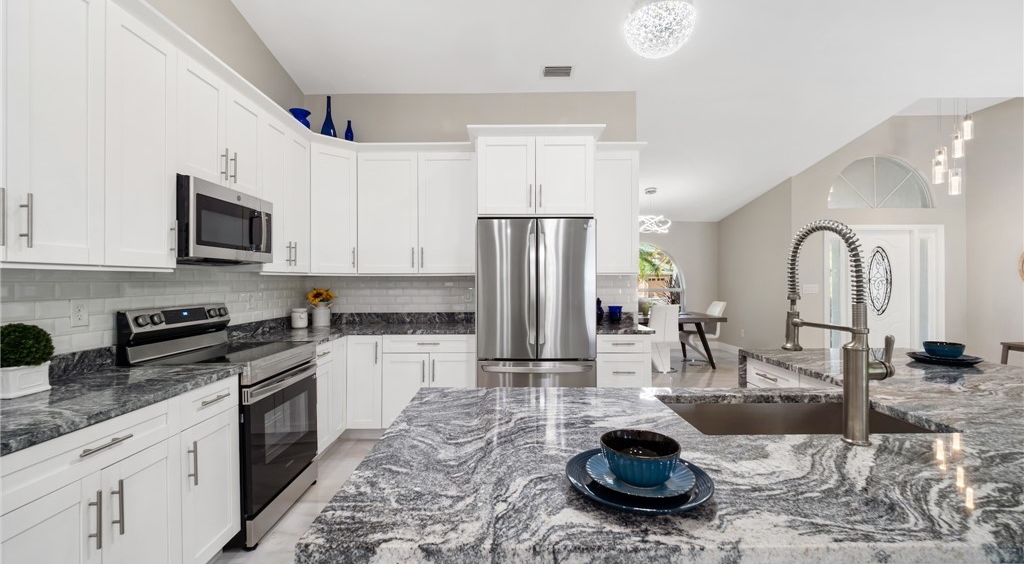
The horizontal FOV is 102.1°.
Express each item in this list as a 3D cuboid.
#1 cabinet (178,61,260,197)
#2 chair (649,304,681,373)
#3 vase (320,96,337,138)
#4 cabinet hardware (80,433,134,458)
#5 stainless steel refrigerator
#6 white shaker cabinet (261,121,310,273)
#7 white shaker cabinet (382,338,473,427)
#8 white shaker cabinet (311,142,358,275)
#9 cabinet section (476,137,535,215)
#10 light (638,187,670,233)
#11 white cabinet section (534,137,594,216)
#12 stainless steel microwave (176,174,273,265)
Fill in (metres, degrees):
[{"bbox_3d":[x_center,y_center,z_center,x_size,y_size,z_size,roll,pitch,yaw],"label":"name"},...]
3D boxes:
[{"bbox_3d":[-1.848,-0.857,2.440,0.315,0.637,0.732,0,0,-1],"label":"cabinet"},{"bbox_3d":[2.127,0.815,6.112,0.444,0.978,0.625,0,0,0],"label":"chair"},{"bbox_3d":[-1.667,-1.470,3.756,0.146,0.422,0.146,0,0,-1],"label":"vase"},{"bbox_3d":[-1.315,0.532,1.353,0.036,0.013,0.178,0,0,0],"label":"cabinet hardware"},{"bbox_3d":[0.189,0.413,3.540,0.917,1.799,0.847,0,0,0],"label":"stainless steel refrigerator"},{"bbox_3d":[-1.855,-0.620,3.137,0.315,1.117,0.660,0,0,-1],"label":"white shaker cabinet"},{"bbox_3d":[-0.665,0.834,3.677,0.761,0.817,0.635,0,0,0],"label":"white shaker cabinet"},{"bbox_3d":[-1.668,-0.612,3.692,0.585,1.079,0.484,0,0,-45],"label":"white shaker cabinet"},{"bbox_3d":[-0.045,-0.835,3.570,0.460,0.620,0.620,0,0,0],"label":"cabinet section"},{"bbox_3d":[2.232,-1.164,6.680,0.660,0.745,0.660,0,0,-1],"label":"light"},{"bbox_3d":[0.417,-0.835,3.570,0.460,0.620,0.620,0,0,0],"label":"white cabinet section"},{"bbox_3d":[-1.803,-0.323,2.438,0.400,0.415,0.754,0,0,-1],"label":"stainless steel microwave"}]

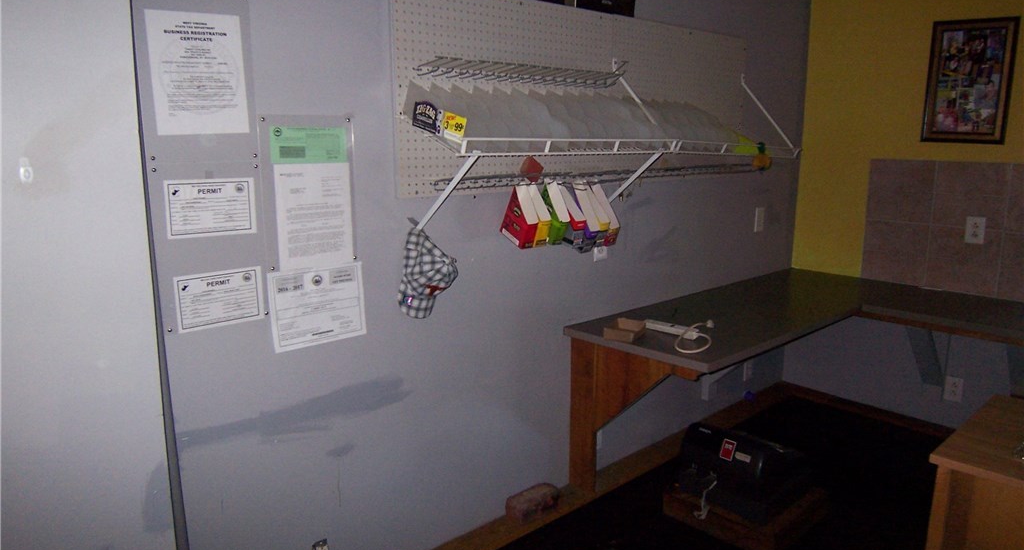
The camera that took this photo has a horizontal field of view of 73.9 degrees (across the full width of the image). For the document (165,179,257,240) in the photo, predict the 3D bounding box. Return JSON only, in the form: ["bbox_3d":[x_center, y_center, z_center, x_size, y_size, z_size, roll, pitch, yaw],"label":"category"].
[{"bbox_3d":[-0.746,-0.167,1.697,0.216,0.140,0.010,-9,14,-40],"label":"document"}]

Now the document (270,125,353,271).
[{"bbox_3d":[-0.542,-0.207,1.869,0.216,0.390,0.010,-9,14,-40],"label":"document"}]

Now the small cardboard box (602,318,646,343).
[{"bbox_3d":[0.408,0.200,2.442,0.108,0.041,0.158,6,12,27],"label":"small cardboard box"}]

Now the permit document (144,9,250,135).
[{"bbox_3d":[-0.749,-0.481,1.634,0.216,0.279,0.010,-9,14,-40],"label":"permit document"}]

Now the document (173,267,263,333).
[{"bbox_3d":[-0.744,0.062,1.743,0.216,0.140,0.010,-9,14,-40],"label":"document"}]

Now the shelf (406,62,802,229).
[{"bbox_3d":[0.455,-0.501,2.472,1.810,0.565,0.310,-9,14,-40],"label":"shelf"}]

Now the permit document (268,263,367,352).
[{"bbox_3d":[-0.542,0.088,1.926,0.278,0.218,0.010,-9,14,-40],"label":"permit document"}]

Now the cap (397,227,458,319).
[{"bbox_3d":[-0.254,0.000,2.029,0.140,0.260,0.170,7,13,33],"label":"cap"}]

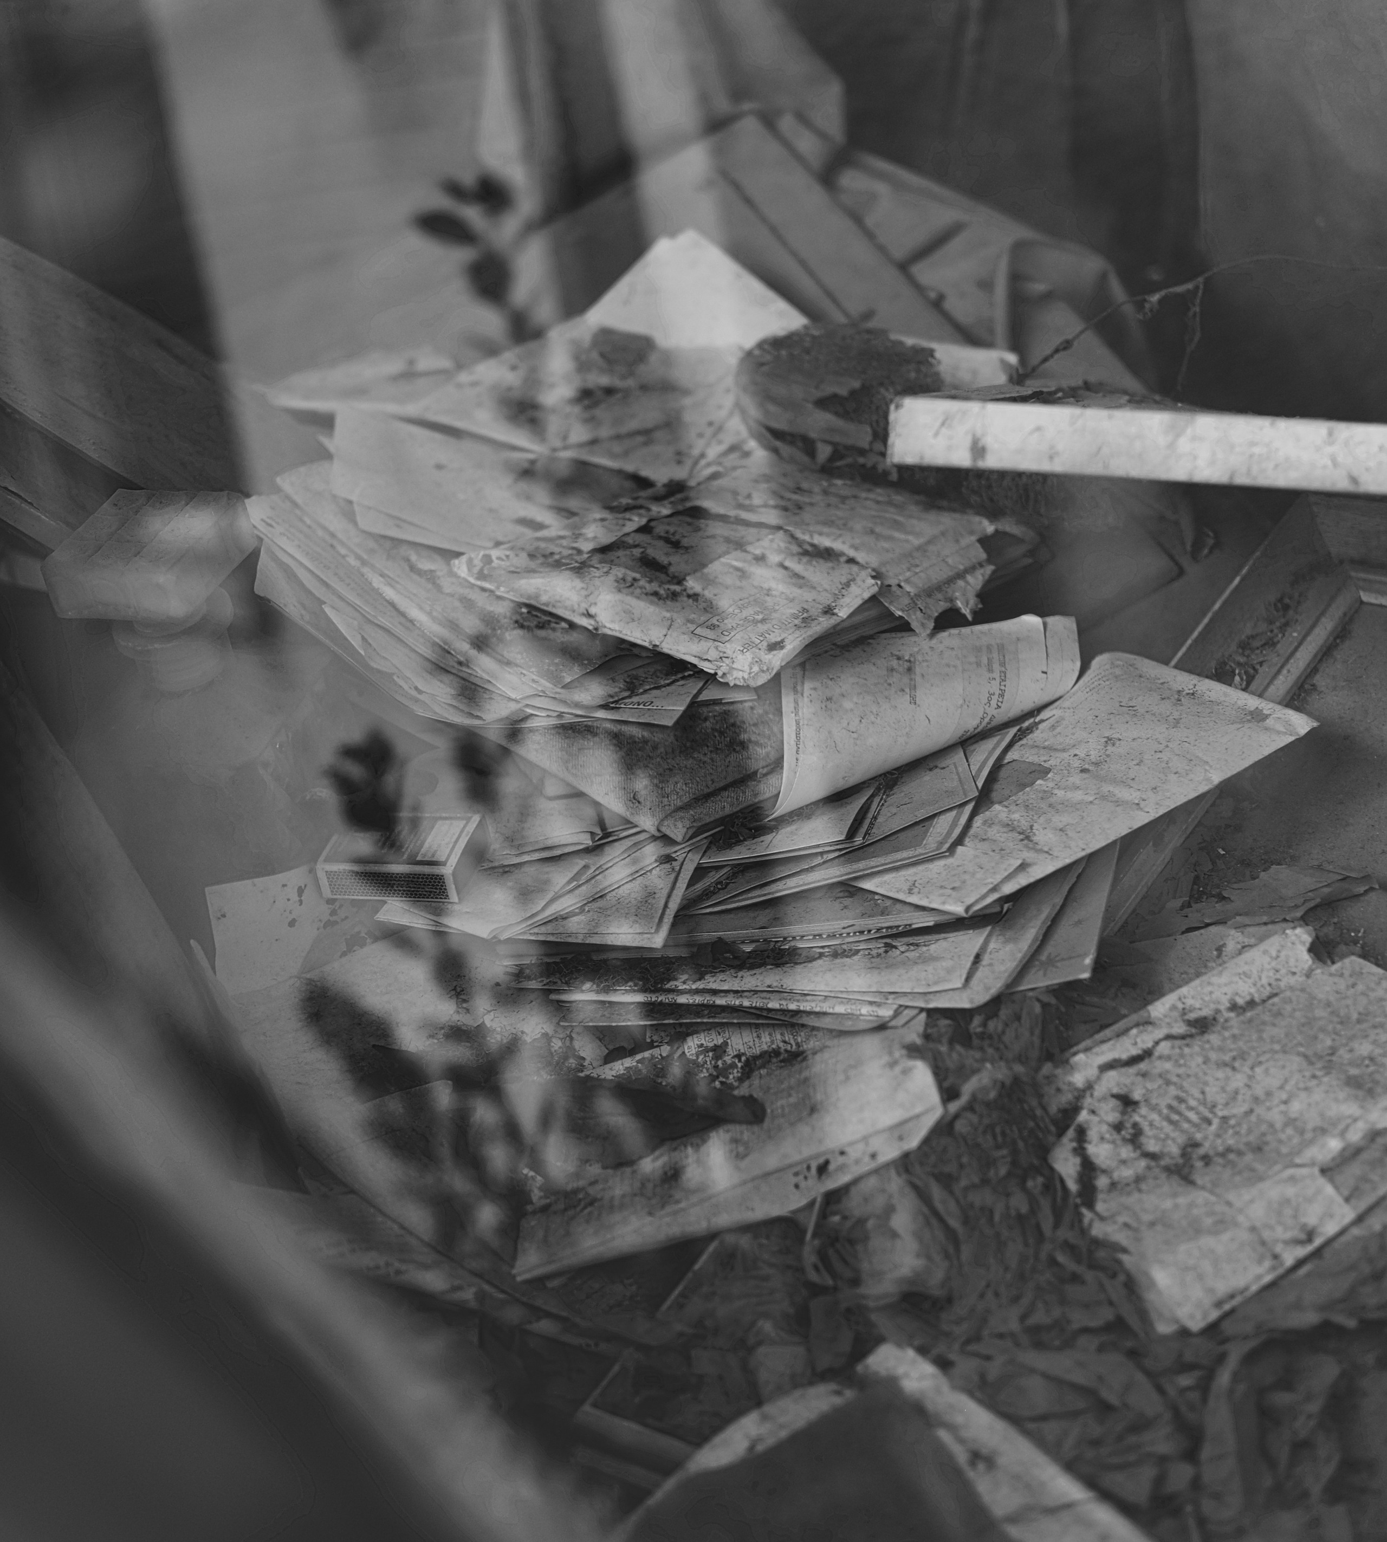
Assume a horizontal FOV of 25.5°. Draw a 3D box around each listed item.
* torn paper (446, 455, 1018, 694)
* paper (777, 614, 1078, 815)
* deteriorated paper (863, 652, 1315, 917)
[{"bbox_3d":[0.016,-0.081,1.141,0.164,0.020,0.129,21,43,36],"label":"torn paper"},{"bbox_3d":[0.072,-0.028,1.072,0.119,0.035,0.046,-22,36,-21],"label":"paper"},{"bbox_3d":[0.124,-0.002,1.082,0.174,0.020,0.089,-26,37,-25],"label":"deteriorated paper"}]

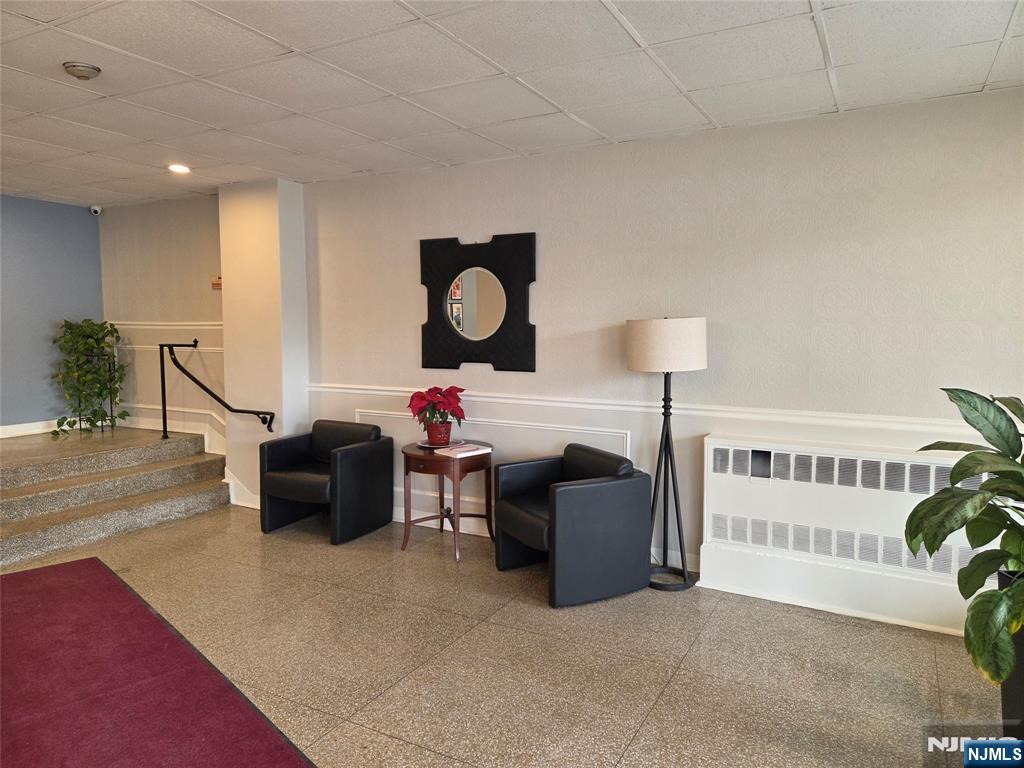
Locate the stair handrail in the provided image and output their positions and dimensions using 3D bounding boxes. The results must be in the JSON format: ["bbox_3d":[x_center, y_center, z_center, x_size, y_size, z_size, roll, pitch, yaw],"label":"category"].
[{"bbox_3d":[-2.368,0.062,5.623,1.400,0.860,0.280,3,6,29],"label":"stair handrail"}]

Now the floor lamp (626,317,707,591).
[{"bbox_3d":[0.879,0.387,3.894,0.450,1.515,0.450,3,6,28],"label":"floor lamp"}]

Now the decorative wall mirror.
[{"bbox_3d":[-0.252,-0.546,4.632,0.885,0.895,0.040,3,6,28],"label":"decorative wall mirror"}]

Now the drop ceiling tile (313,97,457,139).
[{"bbox_3d":[-0.677,-1.414,3.632,0.600,0.020,0.600,3,6,28],"label":"drop ceiling tile"}]

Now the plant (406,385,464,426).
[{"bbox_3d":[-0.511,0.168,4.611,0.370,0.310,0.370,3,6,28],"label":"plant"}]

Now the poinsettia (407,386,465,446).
[{"bbox_3d":[-0.510,0.219,4.593,0.390,0.385,0.370,0,5,0],"label":"poinsettia"}]

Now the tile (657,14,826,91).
[{"bbox_3d":[0.926,-1.327,2.740,0.605,0.020,0.605,3,6,29],"label":"tile"}]

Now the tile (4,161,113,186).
[{"bbox_3d":[-3.356,-1.549,5.080,0.600,0.020,0.600,3,6,28],"label":"tile"}]

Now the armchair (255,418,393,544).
[{"bbox_3d":[-1.326,0.674,4.938,0.680,0.735,0.635,3,6,25],"label":"armchair"}]

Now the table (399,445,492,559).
[{"bbox_3d":[-0.420,0.757,4.552,0.610,0.672,0.610,0,5,0],"label":"table"}]

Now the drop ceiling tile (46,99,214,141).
[{"bbox_3d":[-2.039,-1.417,3.679,0.600,0.020,0.600,3,6,28],"label":"drop ceiling tile"}]

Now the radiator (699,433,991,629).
[{"bbox_3d":[1.745,0.754,3.562,1.480,0.840,0.180,3,6,29],"label":"radiator"}]

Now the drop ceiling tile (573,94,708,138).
[{"bbox_3d":[0.691,-1.413,3.596,0.600,0.020,0.624,3,6,28],"label":"drop ceiling tile"}]

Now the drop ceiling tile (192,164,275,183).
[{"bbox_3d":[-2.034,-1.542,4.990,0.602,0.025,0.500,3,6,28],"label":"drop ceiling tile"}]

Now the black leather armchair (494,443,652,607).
[{"bbox_3d":[0.343,0.768,3.961,0.640,0.735,0.665,-3,6,-29],"label":"black leather armchair"}]

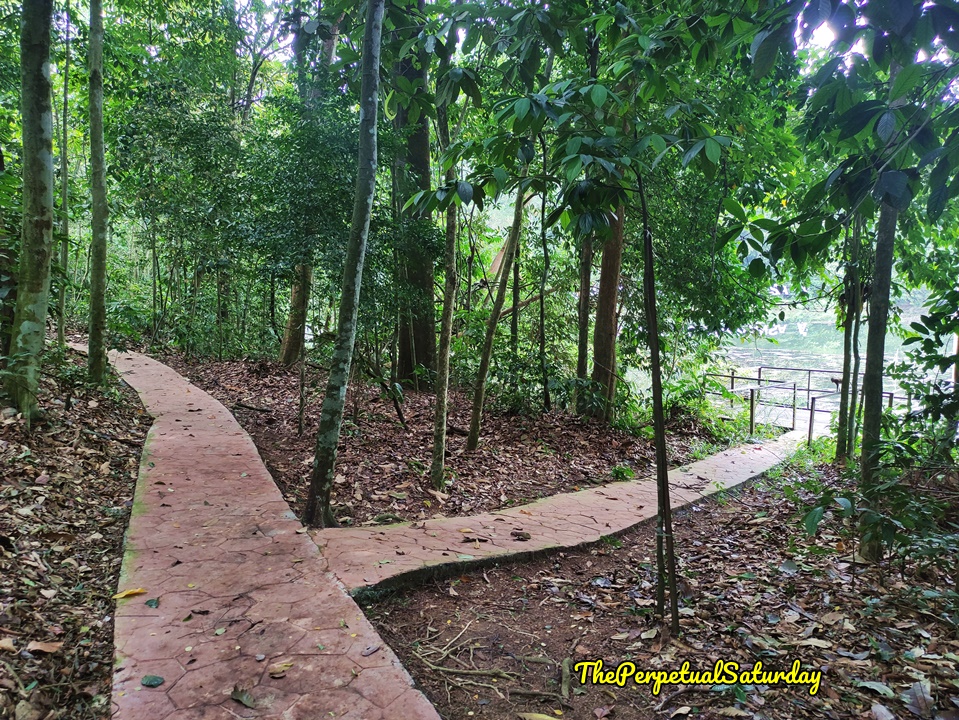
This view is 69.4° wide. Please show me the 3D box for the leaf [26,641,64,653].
[{"bbox_3d":[-1.956,1.289,3.122,0.150,0.030,0.070,-2,5,-20],"label":"leaf"}]

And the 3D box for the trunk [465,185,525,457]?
[{"bbox_3d":[0.181,-0.471,7.778,0.140,3.039,0.130,10,5,-1],"label":"trunk"}]

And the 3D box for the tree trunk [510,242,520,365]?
[{"bbox_3d":[0.634,-1.023,12.213,0.115,2.143,0.110,1,5,0],"label":"tree trunk"}]

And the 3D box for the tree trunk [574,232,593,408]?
[{"bbox_3d":[1.701,-0.563,11.284,0.175,2.865,0.170,2,5,0],"label":"tree trunk"}]

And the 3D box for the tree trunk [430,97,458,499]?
[{"bbox_3d":[-0.308,-0.521,5.866,0.160,3.297,0.130,2,5,0],"label":"tree trunk"}]

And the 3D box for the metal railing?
[{"bbox_3d":[7.500,1.044,16.239,3.600,1.050,4.600,-3,6,-35],"label":"metal railing"}]

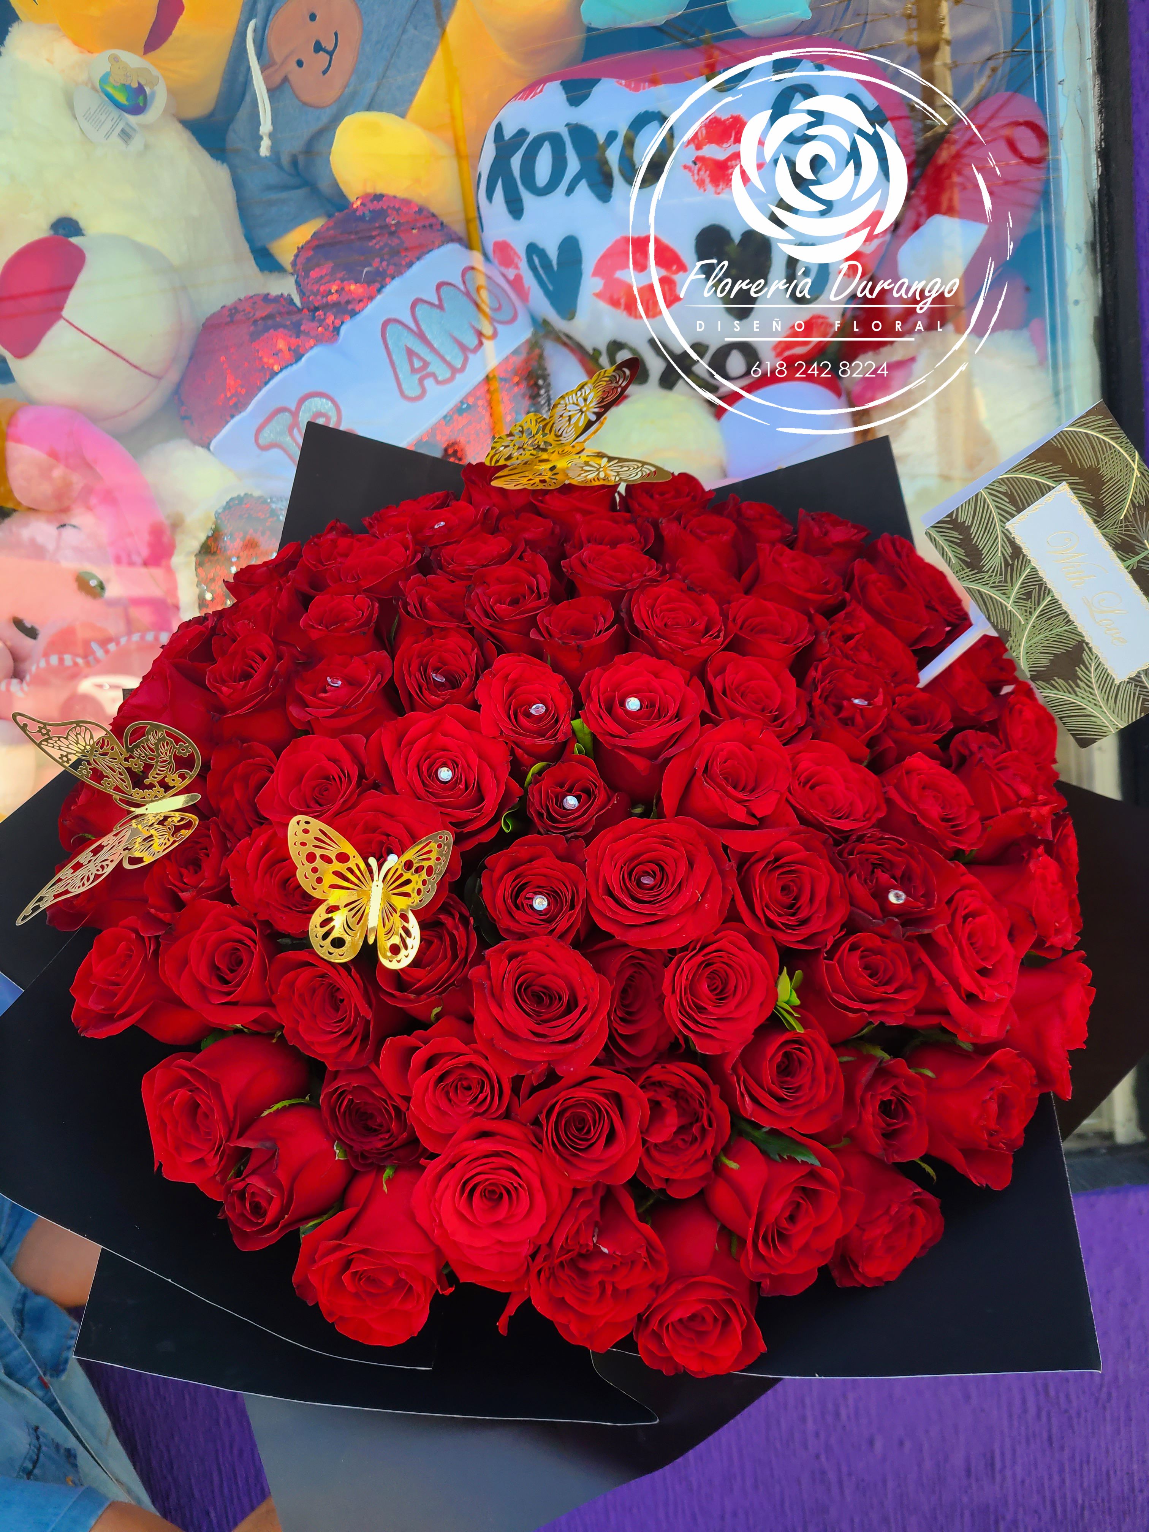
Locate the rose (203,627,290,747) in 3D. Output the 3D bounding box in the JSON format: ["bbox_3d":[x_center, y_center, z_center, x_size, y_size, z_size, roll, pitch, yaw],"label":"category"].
[{"bbox_3d":[-0.192,-0.045,0.689,0.056,0.047,0.056,-3,54,16],"label":"rose"}]

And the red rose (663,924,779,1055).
[{"bbox_3d":[0.070,0.107,0.548,0.056,0.056,0.047,0,-15,-8],"label":"red rose"}]

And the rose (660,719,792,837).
[{"bbox_3d":[0.080,0.010,0.629,0.062,0.062,0.054,-11,-30,-19],"label":"rose"}]

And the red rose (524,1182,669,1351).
[{"bbox_3d":[0.011,0.223,0.530,0.060,0.060,0.052,0,17,1],"label":"red rose"}]

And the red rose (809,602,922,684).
[{"bbox_3d":[0.183,-0.074,0.745,0.060,0.052,0.060,-14,53,-28],"label":"red rose"}]

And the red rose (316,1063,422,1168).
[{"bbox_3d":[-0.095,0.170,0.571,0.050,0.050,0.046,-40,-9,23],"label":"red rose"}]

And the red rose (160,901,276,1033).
[{"bbox_3d":[-0.171,0.097,0.558,0.058,0.058,0.047,-7,-12,2],"label":"red rose"}]

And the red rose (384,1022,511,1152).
[{"bbox_3d":[-0.066,0.158,0.572,0.062,0.062,0.053,-9,2,-17],"label":"red rose"}]

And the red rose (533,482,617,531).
[{"bbox_3d":[0.000,-0.158,0.738,0.054,0.048,0.054,0,33,2],"label":"red rose"}]

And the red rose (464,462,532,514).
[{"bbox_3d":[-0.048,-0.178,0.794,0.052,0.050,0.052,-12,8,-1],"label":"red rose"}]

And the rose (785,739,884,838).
[{"bbox_3d":[0.133,0.013,0.600,0.051,0.051,0.047,0,-28,-18],"label":"rose"}]

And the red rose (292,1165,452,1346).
[{"bbox_3d":[-0.088,0.212,0.500,0.058,0.058,0.058,15,21,-3],"label":"red rose"}]

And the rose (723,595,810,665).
[{"bbox_3d":[0.116,-0.072,0.693,0.055,0.047,0.055,-12,49,-19],"label":"rose"}]

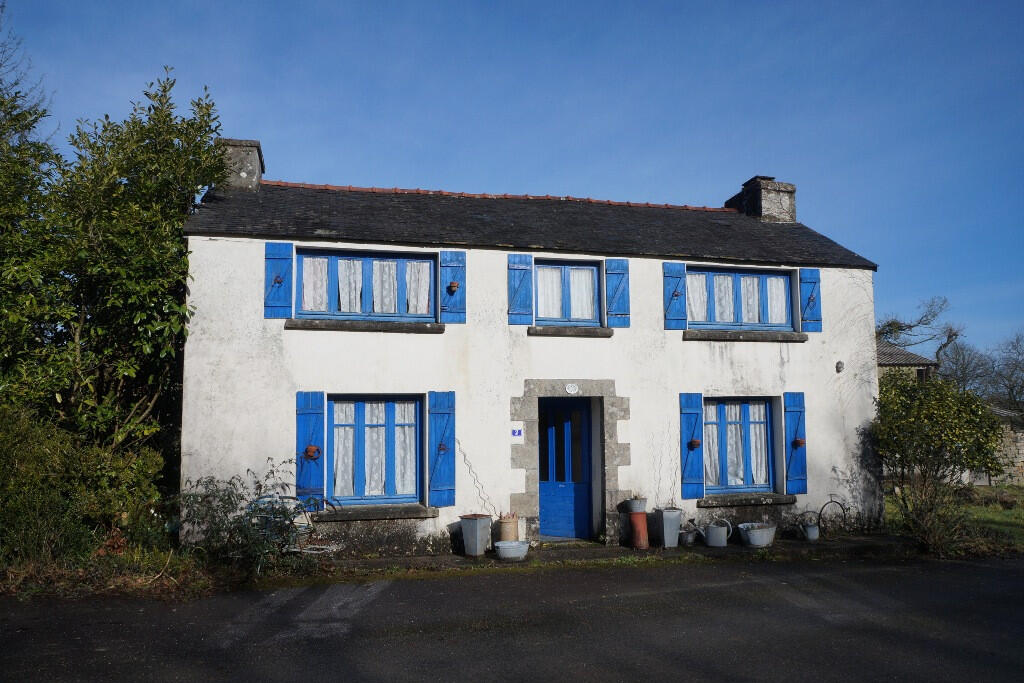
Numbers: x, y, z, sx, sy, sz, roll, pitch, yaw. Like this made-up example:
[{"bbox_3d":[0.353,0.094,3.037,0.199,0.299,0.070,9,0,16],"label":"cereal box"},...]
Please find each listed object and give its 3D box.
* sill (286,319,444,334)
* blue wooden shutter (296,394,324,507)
[{"bbox_3d":[-1.959,-0.185,10.350,2.091,0.144,0.250,1,-4,-14],"label":"sill"},{"bbox_3d":[-2.614,1.422,9.986,0.347,1.532,0.040,1,-4,-14],"label":"blue wooden shutter"}]

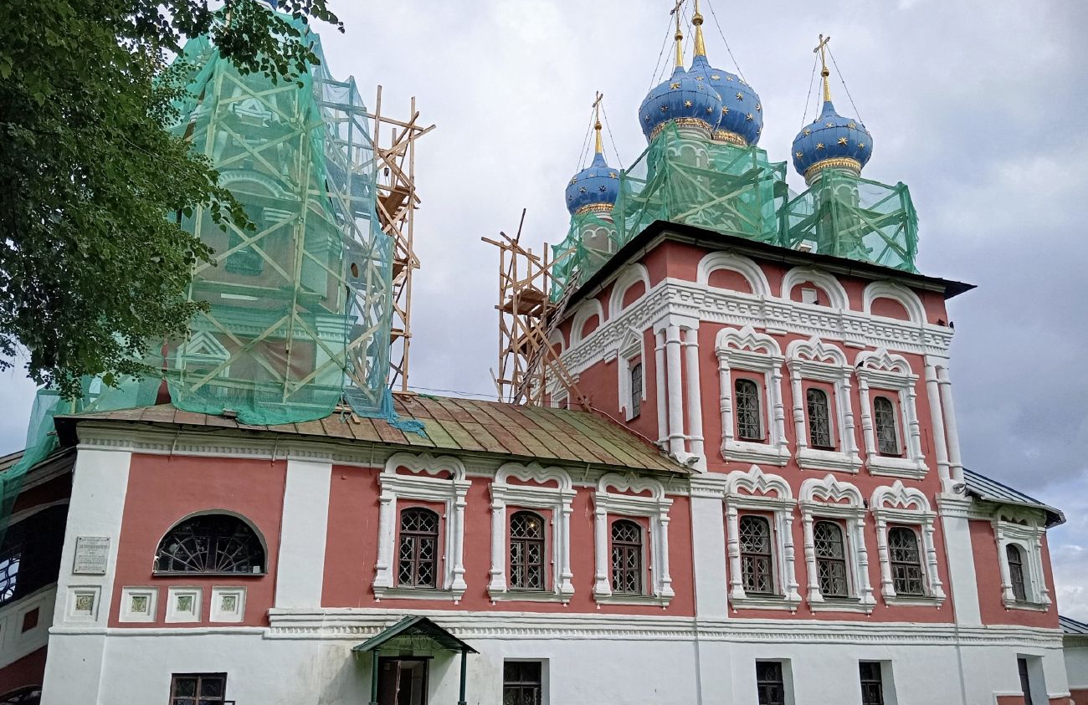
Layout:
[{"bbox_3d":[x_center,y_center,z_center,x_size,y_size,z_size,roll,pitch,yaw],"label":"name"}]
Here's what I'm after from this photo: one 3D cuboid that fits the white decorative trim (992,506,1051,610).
[{"bbox_3d":[14.911,6.491,27.548,2.272,3.313,0.404,8,-20,-22],"label":"white decorative trim"}]

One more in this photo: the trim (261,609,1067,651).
[{"bbox_3d":[5.046,7.217,22.819,23.836,0.687,0.424,8,-20,-22],"label":"trim"}]

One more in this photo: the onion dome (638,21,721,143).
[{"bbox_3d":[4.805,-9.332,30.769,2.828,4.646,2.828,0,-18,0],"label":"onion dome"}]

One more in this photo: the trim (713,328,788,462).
[{"bbox_3d":[5.529,1.086,23.281,2.181,3.883,0.320,8,-20,-21],"label":"trim"}]

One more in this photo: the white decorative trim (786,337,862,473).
[{"bbox_3d":[8.049,1.422,25.387,2.250,3.950,0.370,7,-19,-20],"label":"white decorative trim"}]

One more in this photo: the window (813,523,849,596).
[{"bbox_3d":[7.515,5.400,23.060,0.932,1.960,0.200,8,-20,-21],"label":"window"}]

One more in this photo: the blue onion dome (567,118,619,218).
[{"bbox_3d":[2.245,-7.453,35.491,2.800,4.600,2.800,1,-18,0],"label":"blue onion dome"}]

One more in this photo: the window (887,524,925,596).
[{"bbox_3d":[10.795,6.154,26.082,1.161,1.990,0.283,8,-20,-22],"label":"window"}]

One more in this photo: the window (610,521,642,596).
[{"bbox_3d":[2.157,5.220,22.557,0.909,1.889,0.253,8,-20,-22],"label":"window"}]

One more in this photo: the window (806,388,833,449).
[{"bbox_3d":[7.889,1.891,25.494,0.900,1.740,0.200,7,-19,-20],"label":"window"}]

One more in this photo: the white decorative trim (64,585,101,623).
[{"bbox_3d":[-8.490,4.635,16.225,0.540,0.628,0.150,6,-19,-17],"label":"white decorative trim"}]

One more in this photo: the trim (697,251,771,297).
[{"bbox_3d":[5.583,-2.369,26.115,2.500,1.190,0.330,7,-19,-20],"label":"trim"}]

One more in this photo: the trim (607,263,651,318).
[{"bbox_3d":[2.599,-2.149,27.563,0.323,1.374,2.788,8,-20,-22],"label":"trim"}]

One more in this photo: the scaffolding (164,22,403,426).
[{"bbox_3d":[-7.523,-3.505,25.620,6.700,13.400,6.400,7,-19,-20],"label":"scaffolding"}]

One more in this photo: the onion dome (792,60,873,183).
[{"bbox_3d":[10.462,-8.416,32.180,2.840,4.800,2.800,7,-19,-20],"label":"onion dome"}]

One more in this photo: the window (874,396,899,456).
[{"bbox_3d":[9.737,2.079,25.093,0.680,1.684,0.200,8,-20,-21],"label":"window"}]

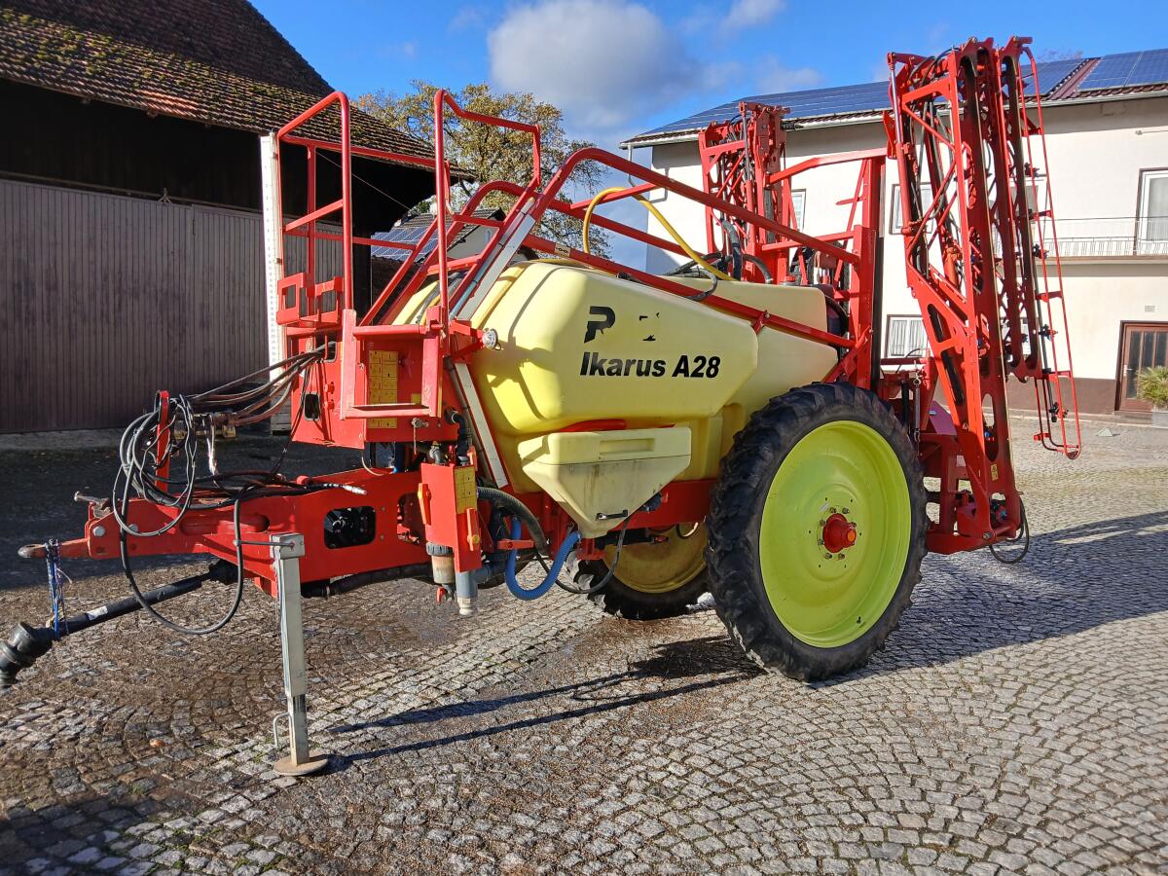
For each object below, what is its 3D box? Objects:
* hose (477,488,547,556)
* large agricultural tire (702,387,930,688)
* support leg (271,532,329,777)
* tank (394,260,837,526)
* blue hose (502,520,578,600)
[{"bbox_3d":[-0.325,0.399,4.107,0.360,0.340,0.140,-1,3,-34],"label":"hose"},{"bbox_3d":[1.364,0.526,4.969,1.660,1.660,0.250,-1,3,-34],"label":"large agricultural tire"},{"bbox_3d":[-1.214,0.898,3.672,0.225,0.985,0.225,-5,5,-34],"label":"support leg"},{"bbox_3d":[0.122,-0.270,4.998,2.400,1.220,1.720,-1,3,-34],"label":"tank"},{"bbox_3d":[-0.200,0.559,4.141,0.390,0.385,0.180,-1,3,-34],"label":"blue hose"}]

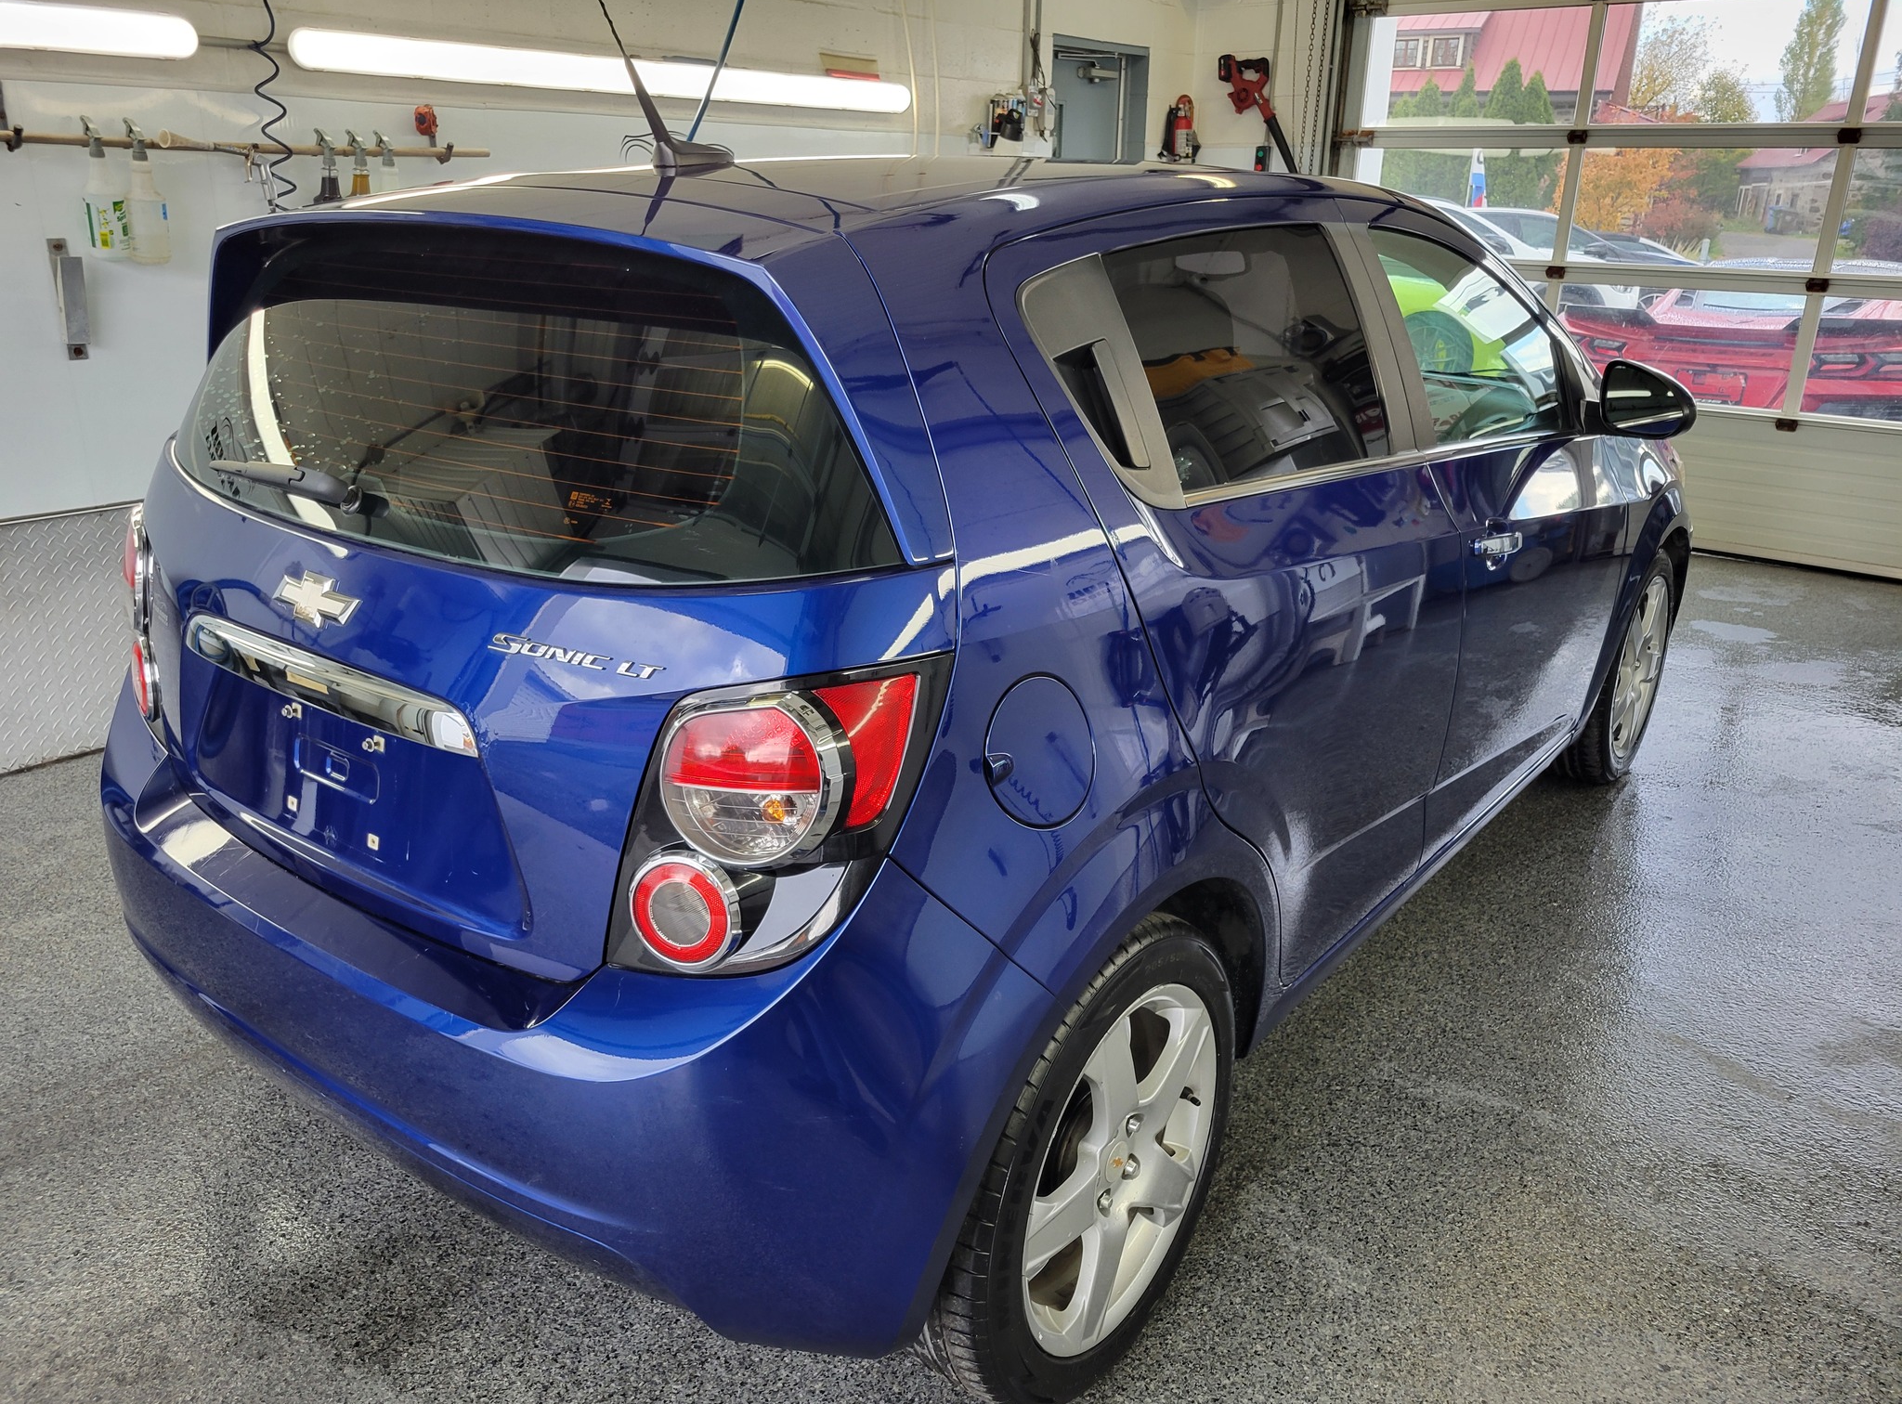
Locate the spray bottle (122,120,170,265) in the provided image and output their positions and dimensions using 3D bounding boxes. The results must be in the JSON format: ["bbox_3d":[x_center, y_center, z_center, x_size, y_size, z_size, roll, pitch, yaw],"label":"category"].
[{"bbox_3d":[-1.922,-1.213,3.407,0.110,0.315,0.095,16,25,35],"label":"spray bottle"}]

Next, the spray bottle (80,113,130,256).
[{"bbox_3d":[-1.908,-1.161,3.227,0.115,0.297,0.095,14,24,34],"label":"spray bottle"}]

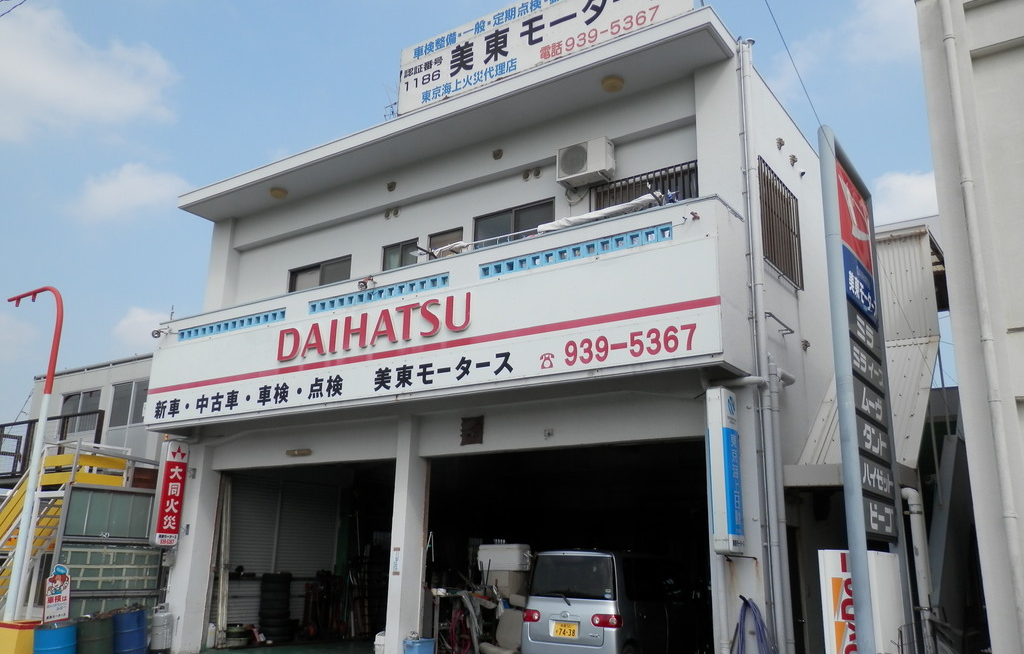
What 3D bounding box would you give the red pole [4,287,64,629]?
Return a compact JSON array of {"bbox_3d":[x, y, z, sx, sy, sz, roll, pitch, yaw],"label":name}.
[{"bbox_3d":[-7.989,1.946,12.871,1.550,5.157,0.110,-9,-18,33],"label":"red pole"}]

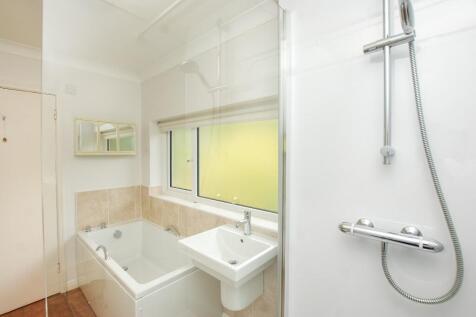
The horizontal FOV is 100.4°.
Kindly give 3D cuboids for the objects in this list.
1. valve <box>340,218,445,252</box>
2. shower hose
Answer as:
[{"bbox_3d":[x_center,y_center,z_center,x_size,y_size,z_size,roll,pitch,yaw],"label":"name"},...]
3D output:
[{"bbox_3d":[0.584,0.288,0.783,0.312,0.066,0.092,0,0,41],"label":"valve"},{"bbox_3d":[0.636,0.042,0.699,0.215,0.926,0.060,0,0,41],"label":"shower hose"}]

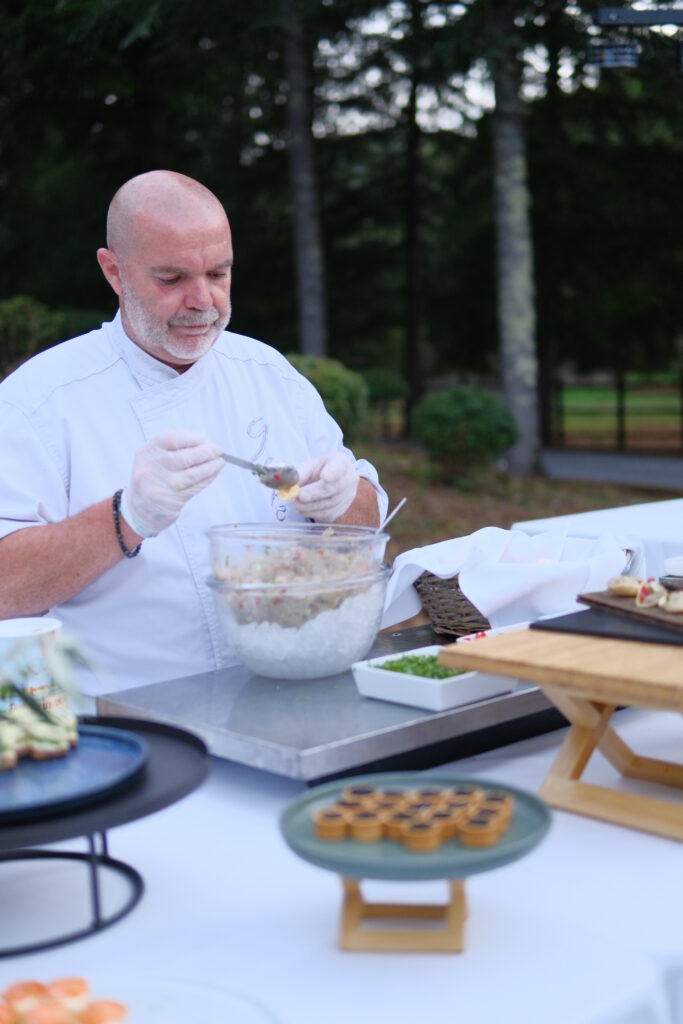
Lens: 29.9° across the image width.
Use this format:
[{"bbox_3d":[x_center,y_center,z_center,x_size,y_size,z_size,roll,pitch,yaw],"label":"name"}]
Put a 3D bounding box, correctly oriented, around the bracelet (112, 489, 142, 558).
[{"bbox_3d":[-0.237,0.012,1.440,0.010,0.077,0.072,-13,-5,24],"label":"bracelet"}]

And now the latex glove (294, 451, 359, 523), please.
[{"bbox_3d":[-0.018,-0.030,1.530,0.082,0.083,0.066,-6,7,-36],"label":"latex glove"}]

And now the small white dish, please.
[{"bbox_3d":[0.106,0.184,1.434,0.131,0.030,0.130,-7,8,-43],"label":"small white dish"}]

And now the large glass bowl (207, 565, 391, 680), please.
[{"bbox_3d":[-0.051,0.134,1.534,0.219,0.117,0.219,-3,6,0],"label":"large glass bowl"}]

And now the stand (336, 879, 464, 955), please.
[{"bbox_3d":[0.047,0.286,0.978,0.092,0.071,0.075,-1,6,6],"label":"stand"}]

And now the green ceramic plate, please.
[{"bbox_3d":[0.057,0.240,0.973,0.205,0.020,0.205,-2,6,0],"label":"green ceramic plate"}]

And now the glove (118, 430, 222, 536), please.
[{"bbox_3d":[-0.188,-0.031,1.430,0.112,0.114,0.082,-1,6,9],"label":"glove"}]

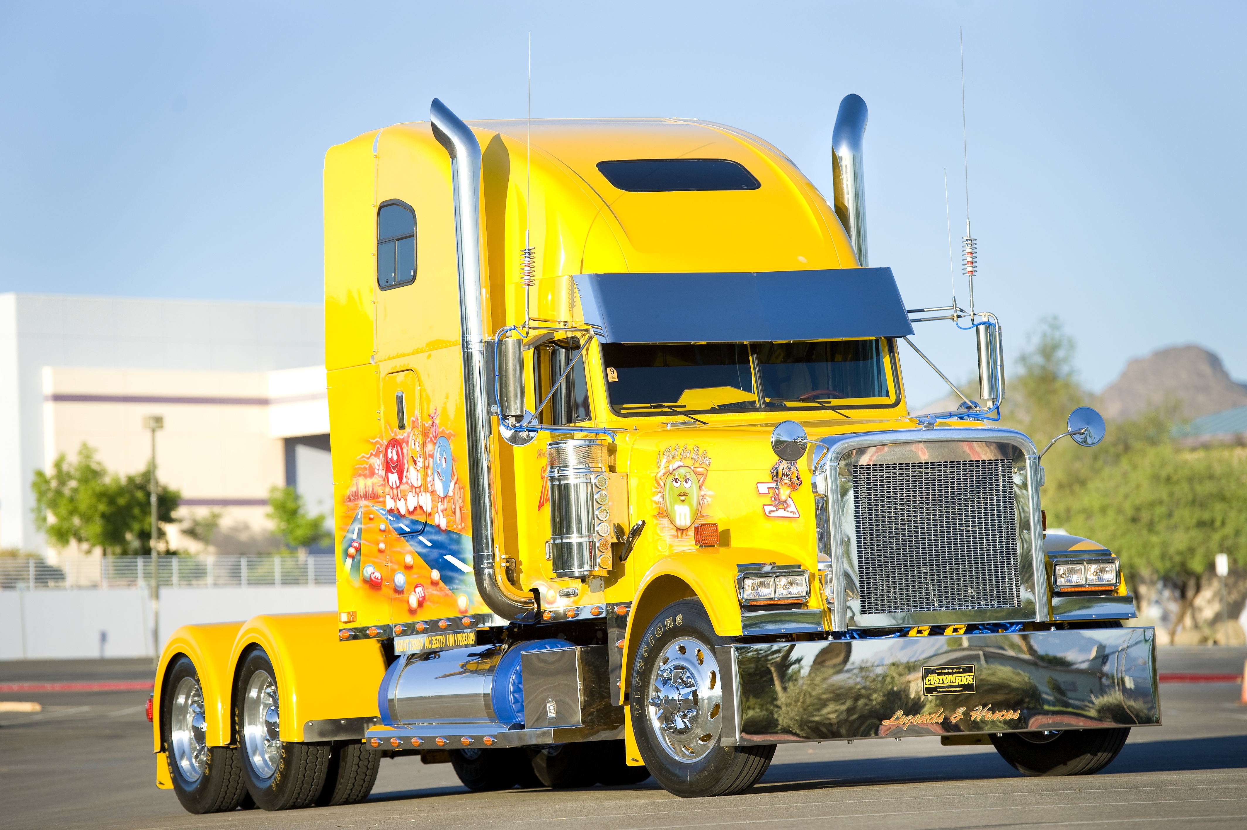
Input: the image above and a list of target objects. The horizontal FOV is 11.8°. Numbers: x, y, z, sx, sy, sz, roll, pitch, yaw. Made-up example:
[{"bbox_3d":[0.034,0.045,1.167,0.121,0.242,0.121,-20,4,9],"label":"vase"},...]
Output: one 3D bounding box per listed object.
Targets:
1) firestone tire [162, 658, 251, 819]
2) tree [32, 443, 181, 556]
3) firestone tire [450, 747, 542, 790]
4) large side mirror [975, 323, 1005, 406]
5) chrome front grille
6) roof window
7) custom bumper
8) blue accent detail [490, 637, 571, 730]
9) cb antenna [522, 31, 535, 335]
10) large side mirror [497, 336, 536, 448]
[{"bbox_3d":[-2.598,1.960,37.904,0.280,1.040,1.040,-2,-3,-24],"label":"firestone tire"},{"bbox_3d":[-17.079,3.296,200.000,4.900,4.900,4.700,-2,-2,0],"label":"tree"},{"bbox_3d":[-0.827,1.875,38.693,0.280,1.040,1.040,-2,-3,-24],"label":"firestone tire"},{"bbox_3d":[2.038,-0.292,33.695,0.165,0.430,0.085,-1,-4,-44],"label":"large side mirror"},{"bbox_3d":[1.600,0.619,30.923,0.912,0.768,0.065,-2,-3,-24],"label":"chrome front grille"},{"bbox_3d":[0.314,-1.328,33.674,0.880,0.060,0.385,-2,29,-24],"label":"roof window"},{"bbox_3d":[1.627,1.383,30.912,2.430,0.505,0.205,-2,-3,-24],"label":"custom bumper"},{"bbox_3d":[-0.414,1.555,33.529,0.650,0.640,0.200,-2,-3,-24],"label":"blue accent detail"},{"bbox_3d":[-0.508,-1.254,32.352,0.080,1.581,0.080,0,-3,0],"label":"cb antenna"},{"bbox_3d":[-0.583,-0.127,32.319,0.235,0.594,0.160,-2,-3,-24],"label":"large side mirror"}]

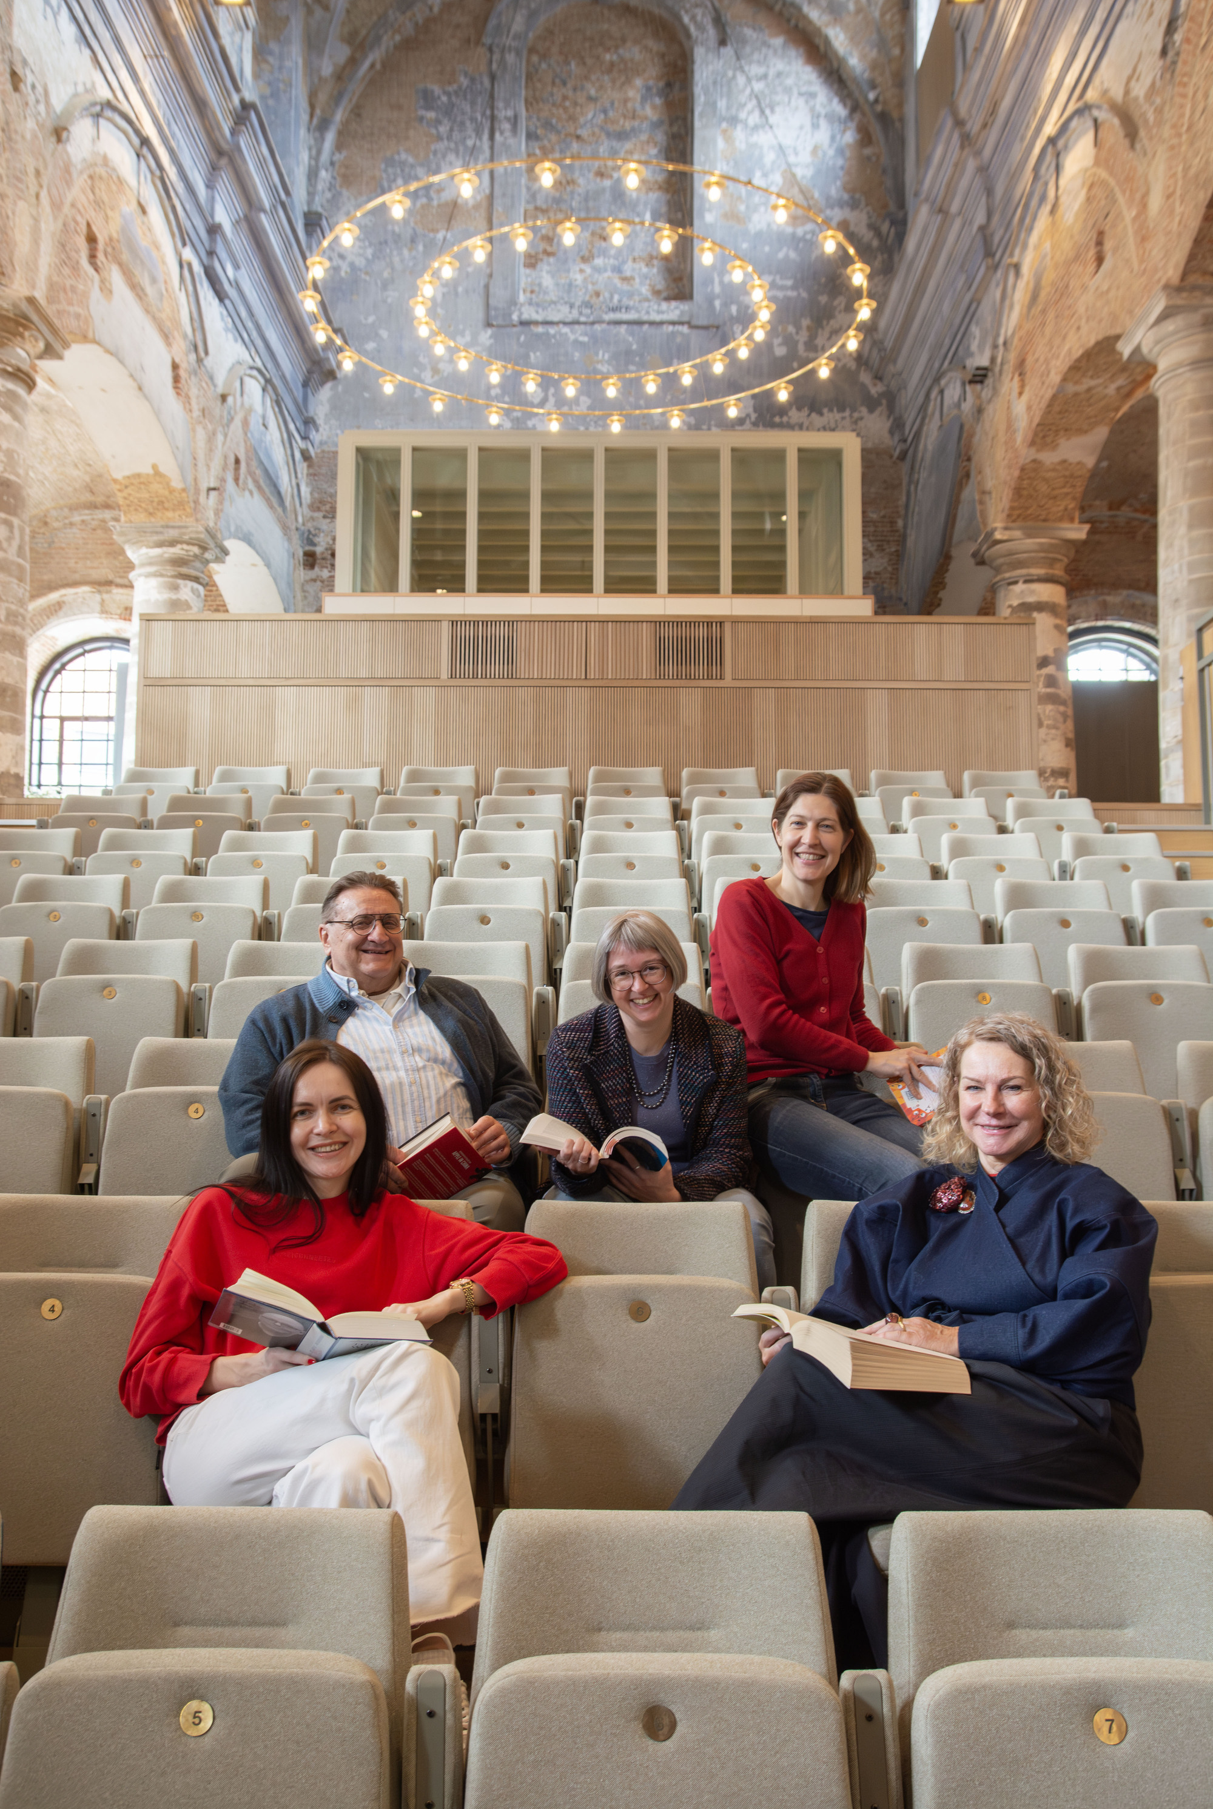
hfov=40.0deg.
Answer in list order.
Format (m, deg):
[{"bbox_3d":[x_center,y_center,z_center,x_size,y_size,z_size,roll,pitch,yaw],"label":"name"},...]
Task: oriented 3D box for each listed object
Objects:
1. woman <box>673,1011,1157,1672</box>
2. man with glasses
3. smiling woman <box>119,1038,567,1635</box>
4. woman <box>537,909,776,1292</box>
[{"bbox_3d":[0.495,0.776,2.492,0.640,1.220,0.930,-2,-6,23],"label":"woman"},{"bbox_3d":[-0.483,0.540,3.494,0.680,1.260,0.840,2,-6,-12],"label":"man with glasses"},{"bbox_3d":[-0.415,0.791,2.495,0.720,1.180,0.860,1,-6,-9],"label":"smiling woman"},{"bbox_3d":[0.106,0.598,3.438,0.500,1.150,0.780,0,-6,3],"label":"woman"}]

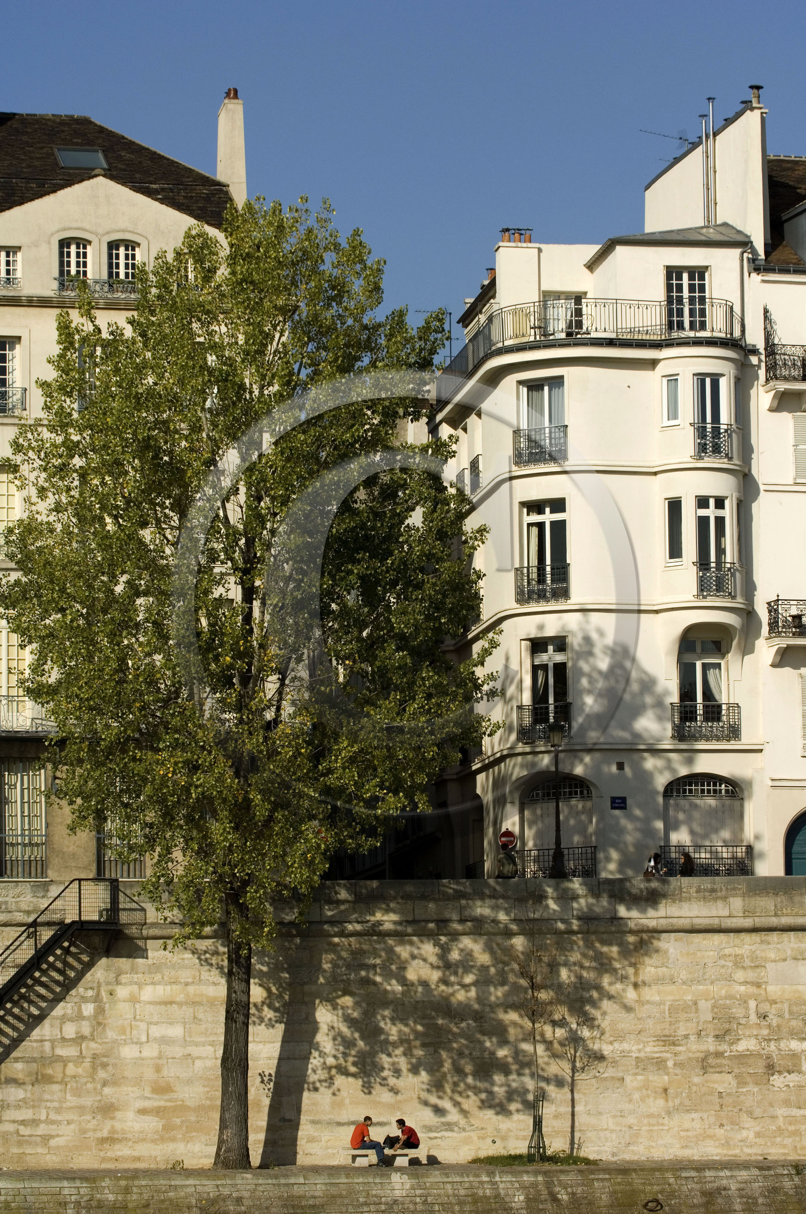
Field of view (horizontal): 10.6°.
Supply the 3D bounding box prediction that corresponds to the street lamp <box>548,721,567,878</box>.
[{"bbox_3d":[3.744,4.713,104.826,0.460,4.100,0.460,-1,-5,0],"label":"street lamp"}]

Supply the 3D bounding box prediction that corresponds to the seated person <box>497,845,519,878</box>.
[{"bbox_3d":[2.570,6.573,108.500,0.500,1.280,0.700,1,-6,-18],"label":"seated person"}]

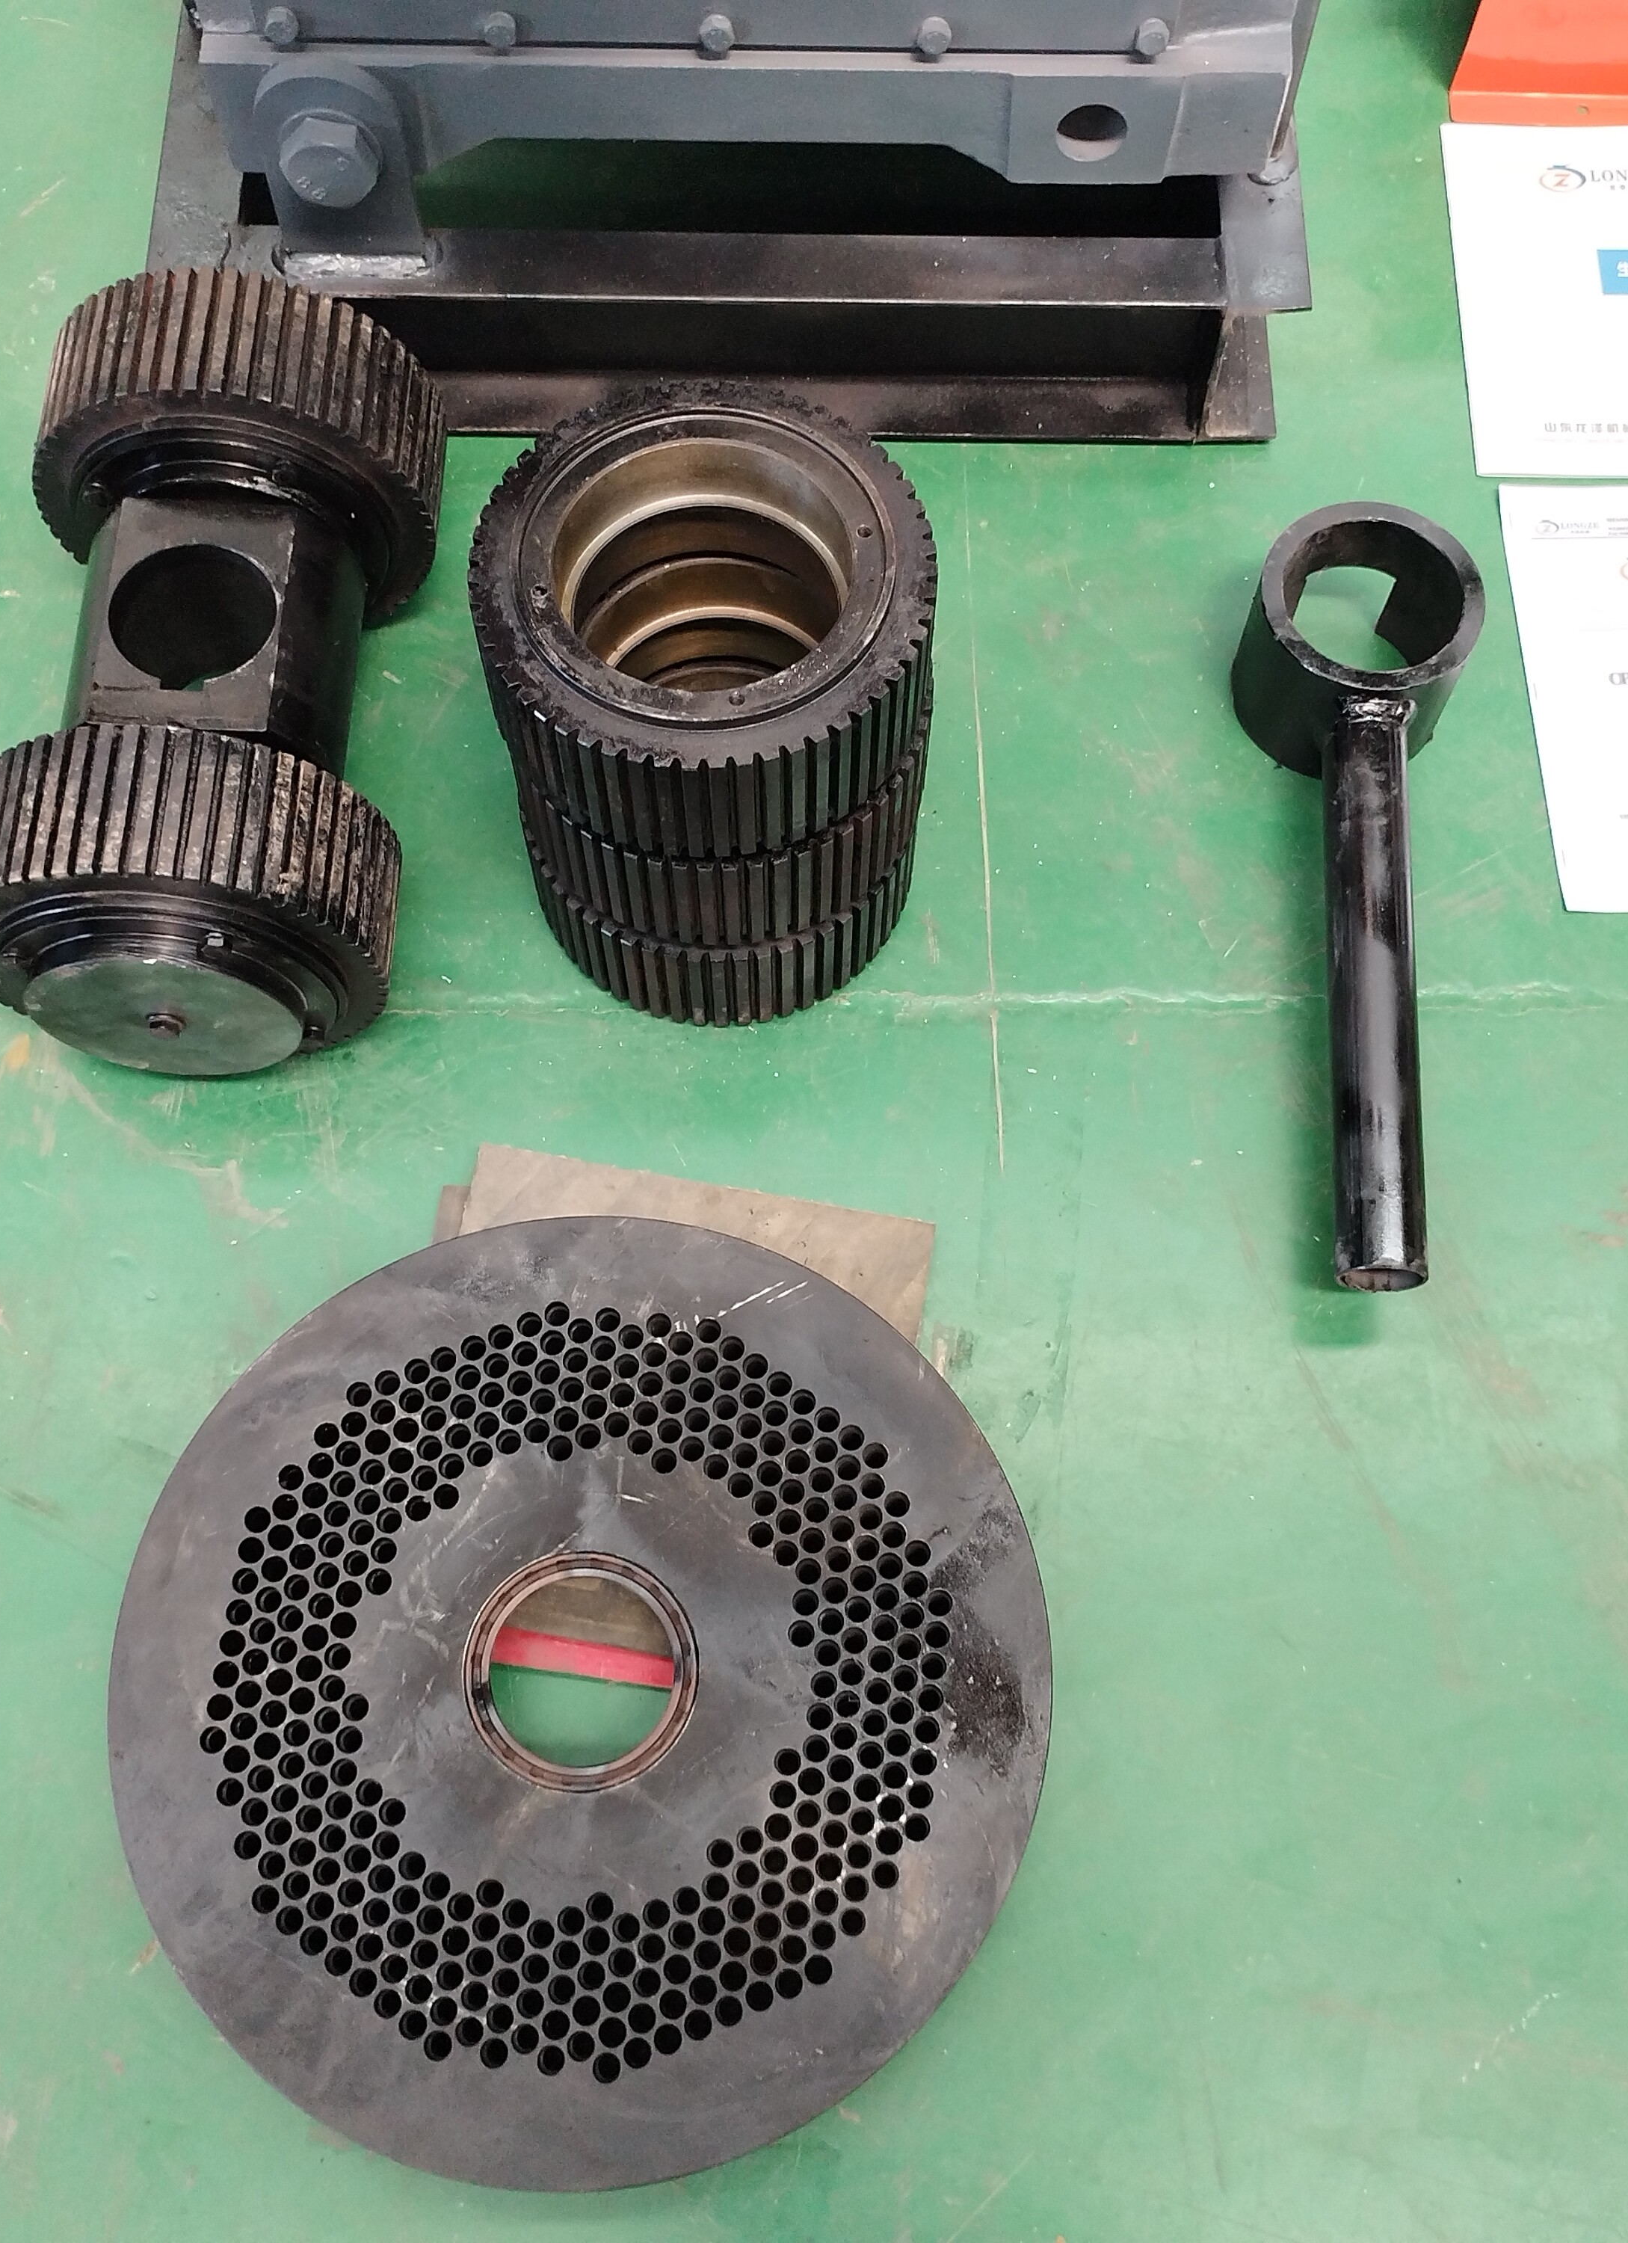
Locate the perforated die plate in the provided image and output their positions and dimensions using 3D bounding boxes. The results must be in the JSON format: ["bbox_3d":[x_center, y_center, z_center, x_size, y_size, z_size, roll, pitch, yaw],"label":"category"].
[{"bbox_3d":[-0.113,0.270,1.093,0.453,0.042,0.453,0,71,0],"label":"perforated die plate"}]

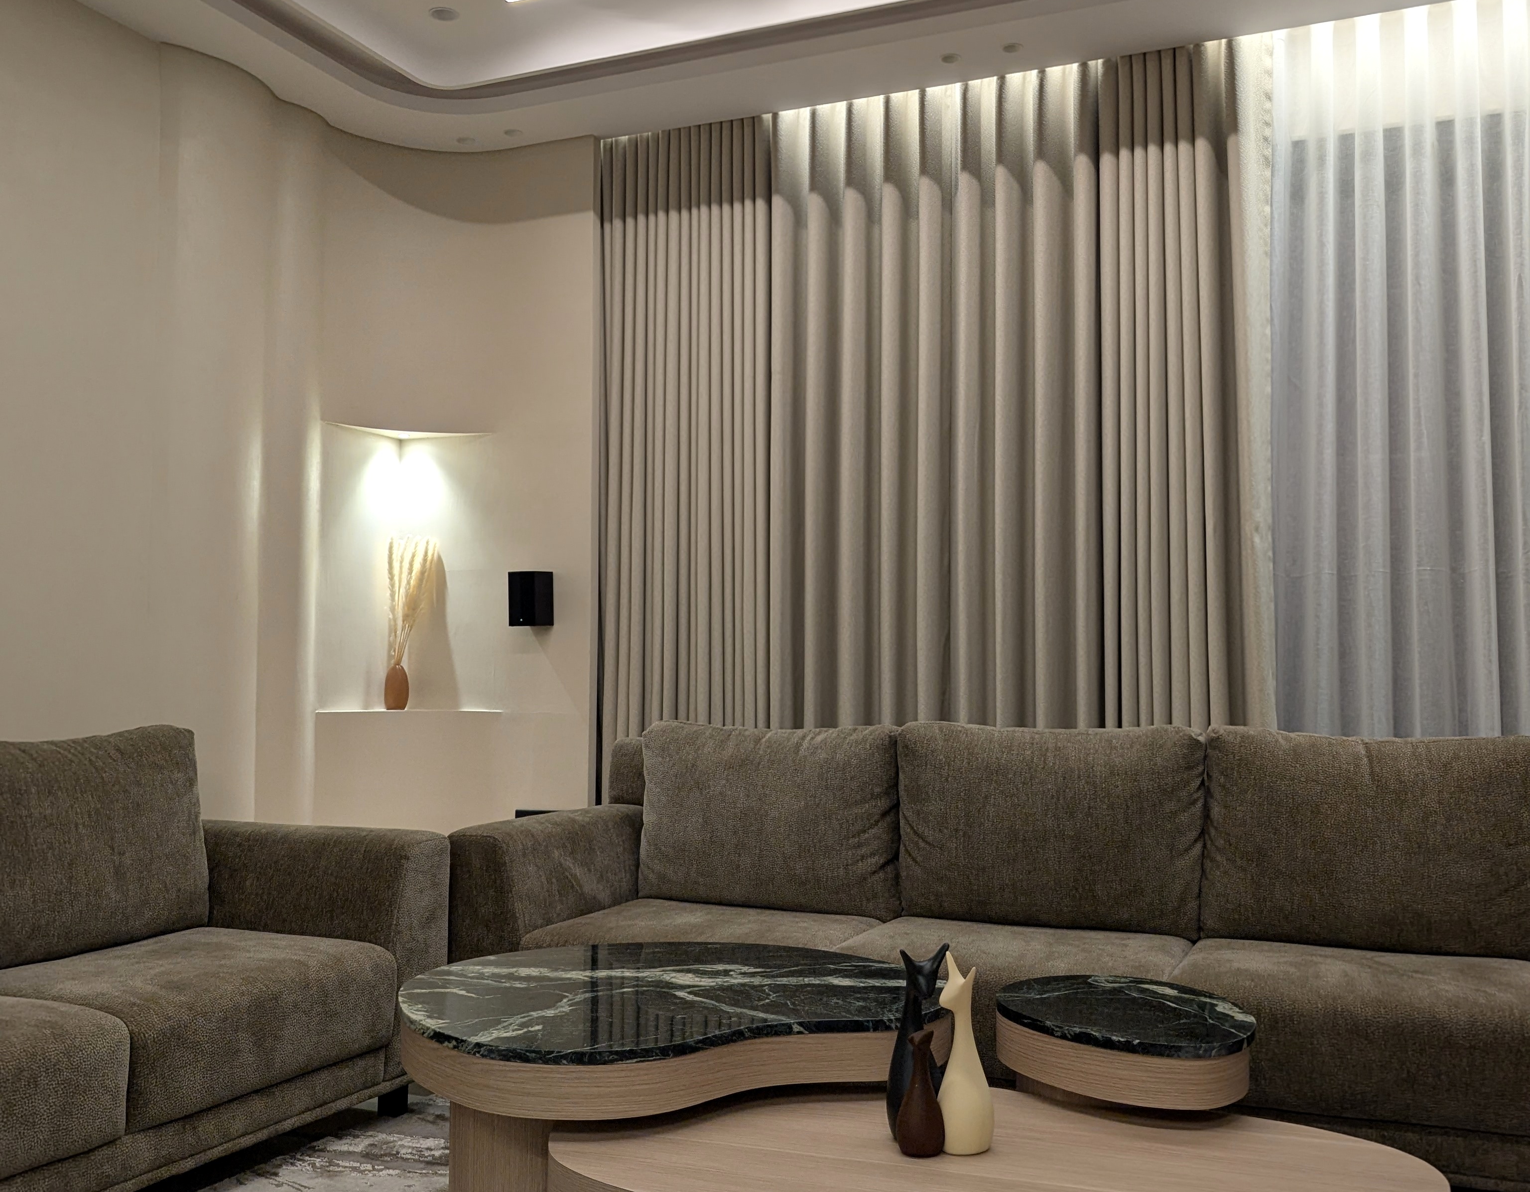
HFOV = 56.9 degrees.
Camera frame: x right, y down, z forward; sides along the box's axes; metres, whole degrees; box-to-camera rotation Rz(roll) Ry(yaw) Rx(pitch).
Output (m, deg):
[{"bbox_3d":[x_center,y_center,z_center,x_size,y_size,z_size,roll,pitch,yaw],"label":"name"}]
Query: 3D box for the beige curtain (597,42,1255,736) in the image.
[{"bbox_3d":[0.414,-0.141,4.136,2.042,2.740,0.180,-1,-4,22],"label":"beige curtain"}]

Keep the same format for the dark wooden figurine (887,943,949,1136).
[{"bbox_3d":[0.221,0.647,2.051,0.088,0.277,0.082,2,-4,-33],"label":"dark wooden figurine"}]

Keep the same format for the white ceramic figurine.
[{"bbox_3d":[0.285,0.647,2.009,0.082,0.271,0.078,2,-4,-31],"label":"white ceramic figurine"}]

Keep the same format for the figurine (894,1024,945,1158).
[{"bbox_3d":[0.220,0.696,1.996,0.071,0.171,0.071,2,-4,-24],"label":"figurine"}]

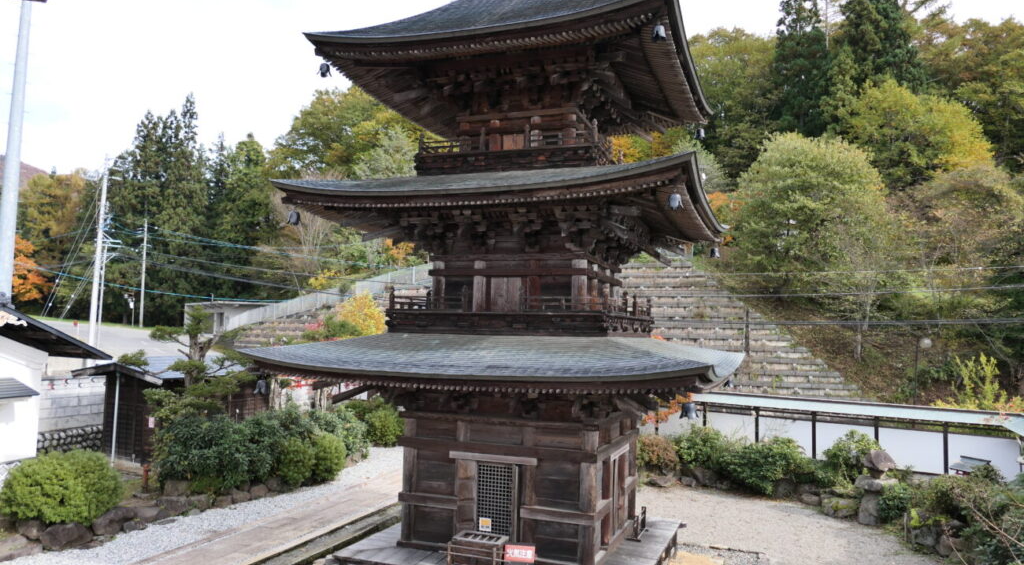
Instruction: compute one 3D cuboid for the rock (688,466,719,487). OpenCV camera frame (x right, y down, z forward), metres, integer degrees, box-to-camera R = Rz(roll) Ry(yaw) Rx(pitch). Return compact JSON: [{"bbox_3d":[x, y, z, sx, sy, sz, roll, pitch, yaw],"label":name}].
[{"bbox_3d":[6.220,6.301,23.100,0.950,0.620,0.700,0,-4,15],"label":"rock"}]

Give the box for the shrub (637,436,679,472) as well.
[{"bbox_3d":[4.917,5.853,24.200,1.600,1.250,1.400,1,-4,12],"label":"shrub"}]

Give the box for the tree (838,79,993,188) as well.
[{"bbox_3d":[28.357,-10.077,49.970,9.600,8.200,8.800,-1,-5,30],"label":"tree"}]

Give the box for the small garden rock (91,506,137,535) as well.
[{"bbox_3d":[-8.272,4.953,14.800,0.580,0.480,0.830,-3,-6,45],"label":"small garden rock"}]

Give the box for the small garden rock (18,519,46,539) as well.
[{"bbox_3d":[-9.459,4.862,14.000,0.450,0.360,0.520,-2,-6,42],"label":"small garden rock"}]

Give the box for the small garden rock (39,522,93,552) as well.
[{"bbox_3d":[-9.700,5.518,15.450,0.700,0.530,1.050,0,-4,21],"label":"small garden rock"}]

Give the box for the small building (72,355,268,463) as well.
[{"bbox_3d":[-11.623,4.433,25.236,3.300,3.200,5.900,0,-4,21],"label":"small building"}]

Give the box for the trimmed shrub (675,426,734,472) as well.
[{"bbox_3d":[5.710,4.965,21.097,1.750,1.400,1.500,0,-4,15],"label":"trimmed shrub"}]

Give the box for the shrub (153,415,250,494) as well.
[{"bbox_3d":[-7.654,4.321,17.697,2.200,1.900,1.800,3,-5,-23],"label":"shrub"}]

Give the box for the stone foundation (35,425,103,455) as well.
[{"bbox_3d":[-15.572,5.575,24.945,0.500,0.850,2.600,0,-4,21],"label":"stone foundation"}]

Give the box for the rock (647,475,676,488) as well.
[{"bbox_3d":[4.372,5.820,20.800,0.860,0.310,0.550,1,-4,12],"label":"rock"}]

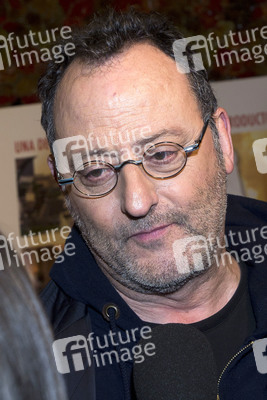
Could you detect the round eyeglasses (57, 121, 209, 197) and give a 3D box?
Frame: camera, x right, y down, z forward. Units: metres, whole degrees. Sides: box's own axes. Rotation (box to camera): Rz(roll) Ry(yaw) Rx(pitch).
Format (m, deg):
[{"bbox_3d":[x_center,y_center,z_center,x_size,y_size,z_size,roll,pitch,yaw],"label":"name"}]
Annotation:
[{"bbox_3d":[0.001,-0.047,0.700,0.152,0.045,0.138,-14,20,9],"label":"round eyeglasses"}]

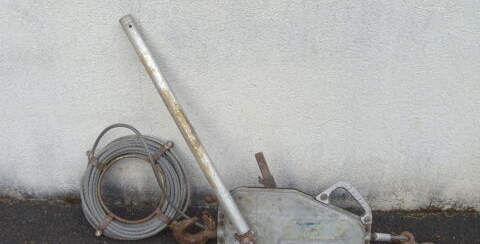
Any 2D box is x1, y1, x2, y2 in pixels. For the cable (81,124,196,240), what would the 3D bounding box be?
[{"bbox_3d":[-0.310,0.182,1.505,0.330,0.340,0.075,1,-4,1],"label":"cable"}]

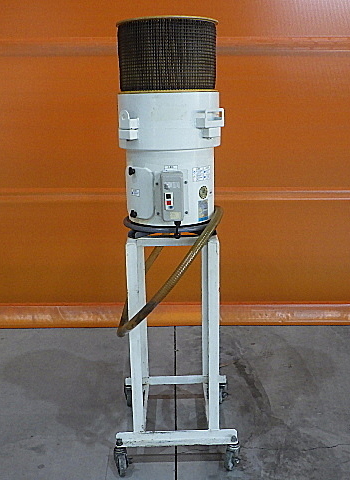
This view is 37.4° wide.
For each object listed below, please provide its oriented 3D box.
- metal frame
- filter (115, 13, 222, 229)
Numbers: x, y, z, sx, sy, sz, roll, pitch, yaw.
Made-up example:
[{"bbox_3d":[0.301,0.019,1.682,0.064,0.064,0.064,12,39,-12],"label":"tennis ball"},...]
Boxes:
[{"bbox_3d":[0.001,0.392,2.068,0.469,0.914,0.510,-1,15,0],"label":"metal frame"},{"bbox_3d":[-0.013,-0.410,1.867,0.381,0.687,0.386,-1,15,0],"label":"filter"}]

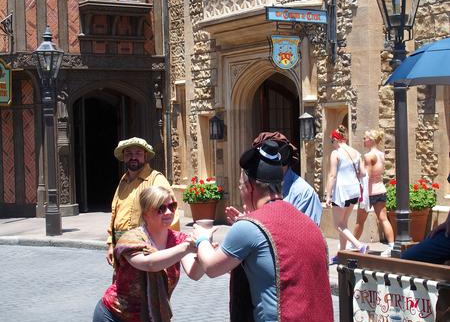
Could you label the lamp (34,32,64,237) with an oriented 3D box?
[{"bbox_3d":[-2.840,-0.483,13.200,0.500,3.420,0.500,0,2,34],"label":"lamp"}]

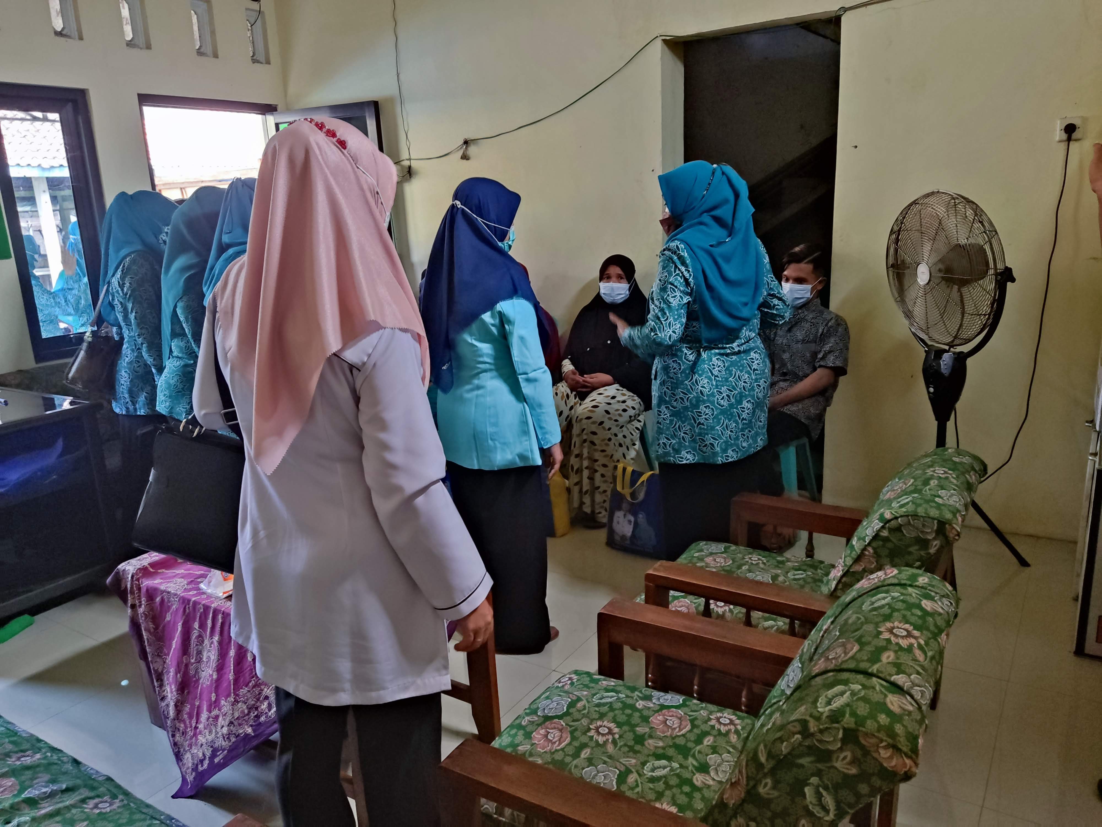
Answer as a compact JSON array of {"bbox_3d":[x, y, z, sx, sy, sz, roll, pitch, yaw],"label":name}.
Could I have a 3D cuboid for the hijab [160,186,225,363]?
[{"bbox_3d":[-1.293,-0.525,3.036,0.370,0.650,0.400,-16,19,-42],"label":"hijab"}]

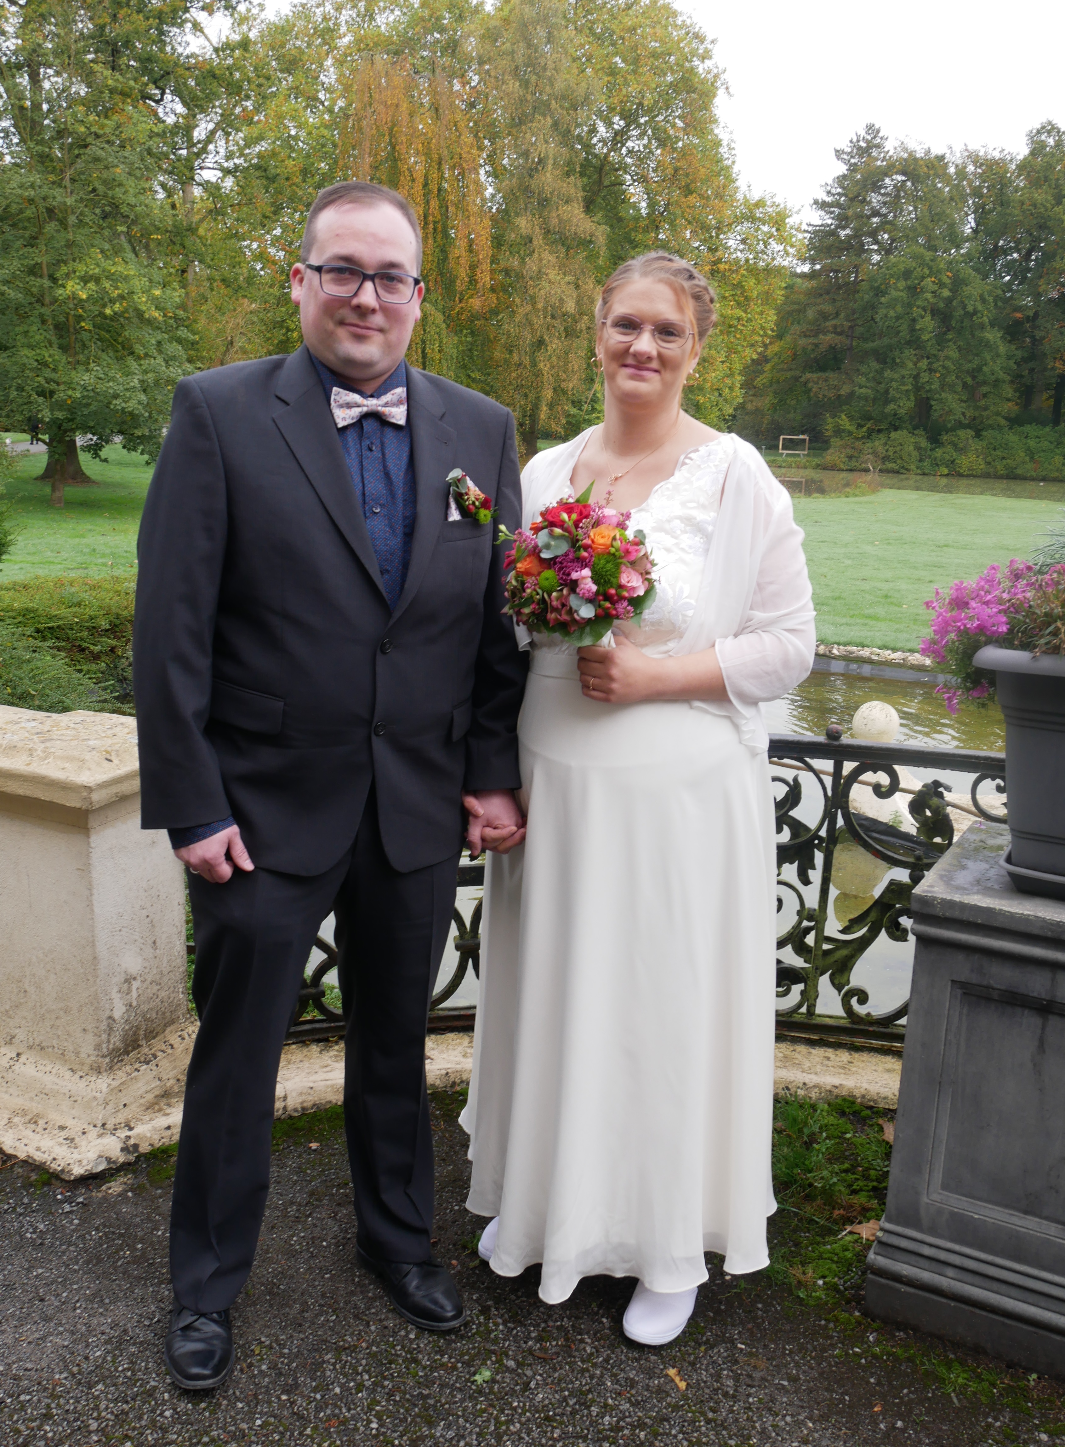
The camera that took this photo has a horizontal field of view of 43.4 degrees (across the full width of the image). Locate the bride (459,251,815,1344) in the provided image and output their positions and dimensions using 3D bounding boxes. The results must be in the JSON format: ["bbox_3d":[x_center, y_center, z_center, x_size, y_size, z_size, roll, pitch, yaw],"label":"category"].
[{"bbox_3d":[0.116,0.127,2.162,0.550,1.710,0.470,10,16,29],"label":"bride"}]

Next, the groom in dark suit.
[{"bbox_3d":[-0.294,0.109,2.053,0.570,1.770,0.360,-4,15,-24],"label":"groom in dark suit"}]

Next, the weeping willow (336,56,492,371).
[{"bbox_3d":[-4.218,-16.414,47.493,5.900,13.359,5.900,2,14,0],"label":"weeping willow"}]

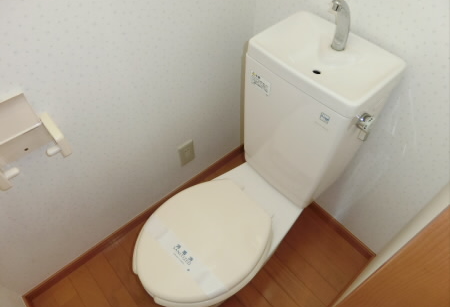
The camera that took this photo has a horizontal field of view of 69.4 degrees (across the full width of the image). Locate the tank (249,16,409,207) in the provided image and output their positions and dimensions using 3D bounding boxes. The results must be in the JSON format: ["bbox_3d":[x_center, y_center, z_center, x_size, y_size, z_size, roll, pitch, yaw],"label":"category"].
[{"bbox_3d":[0.250,-0.099,0.984,0.235,0.481,0.328,-35,59,-24],"label":"tank"}]

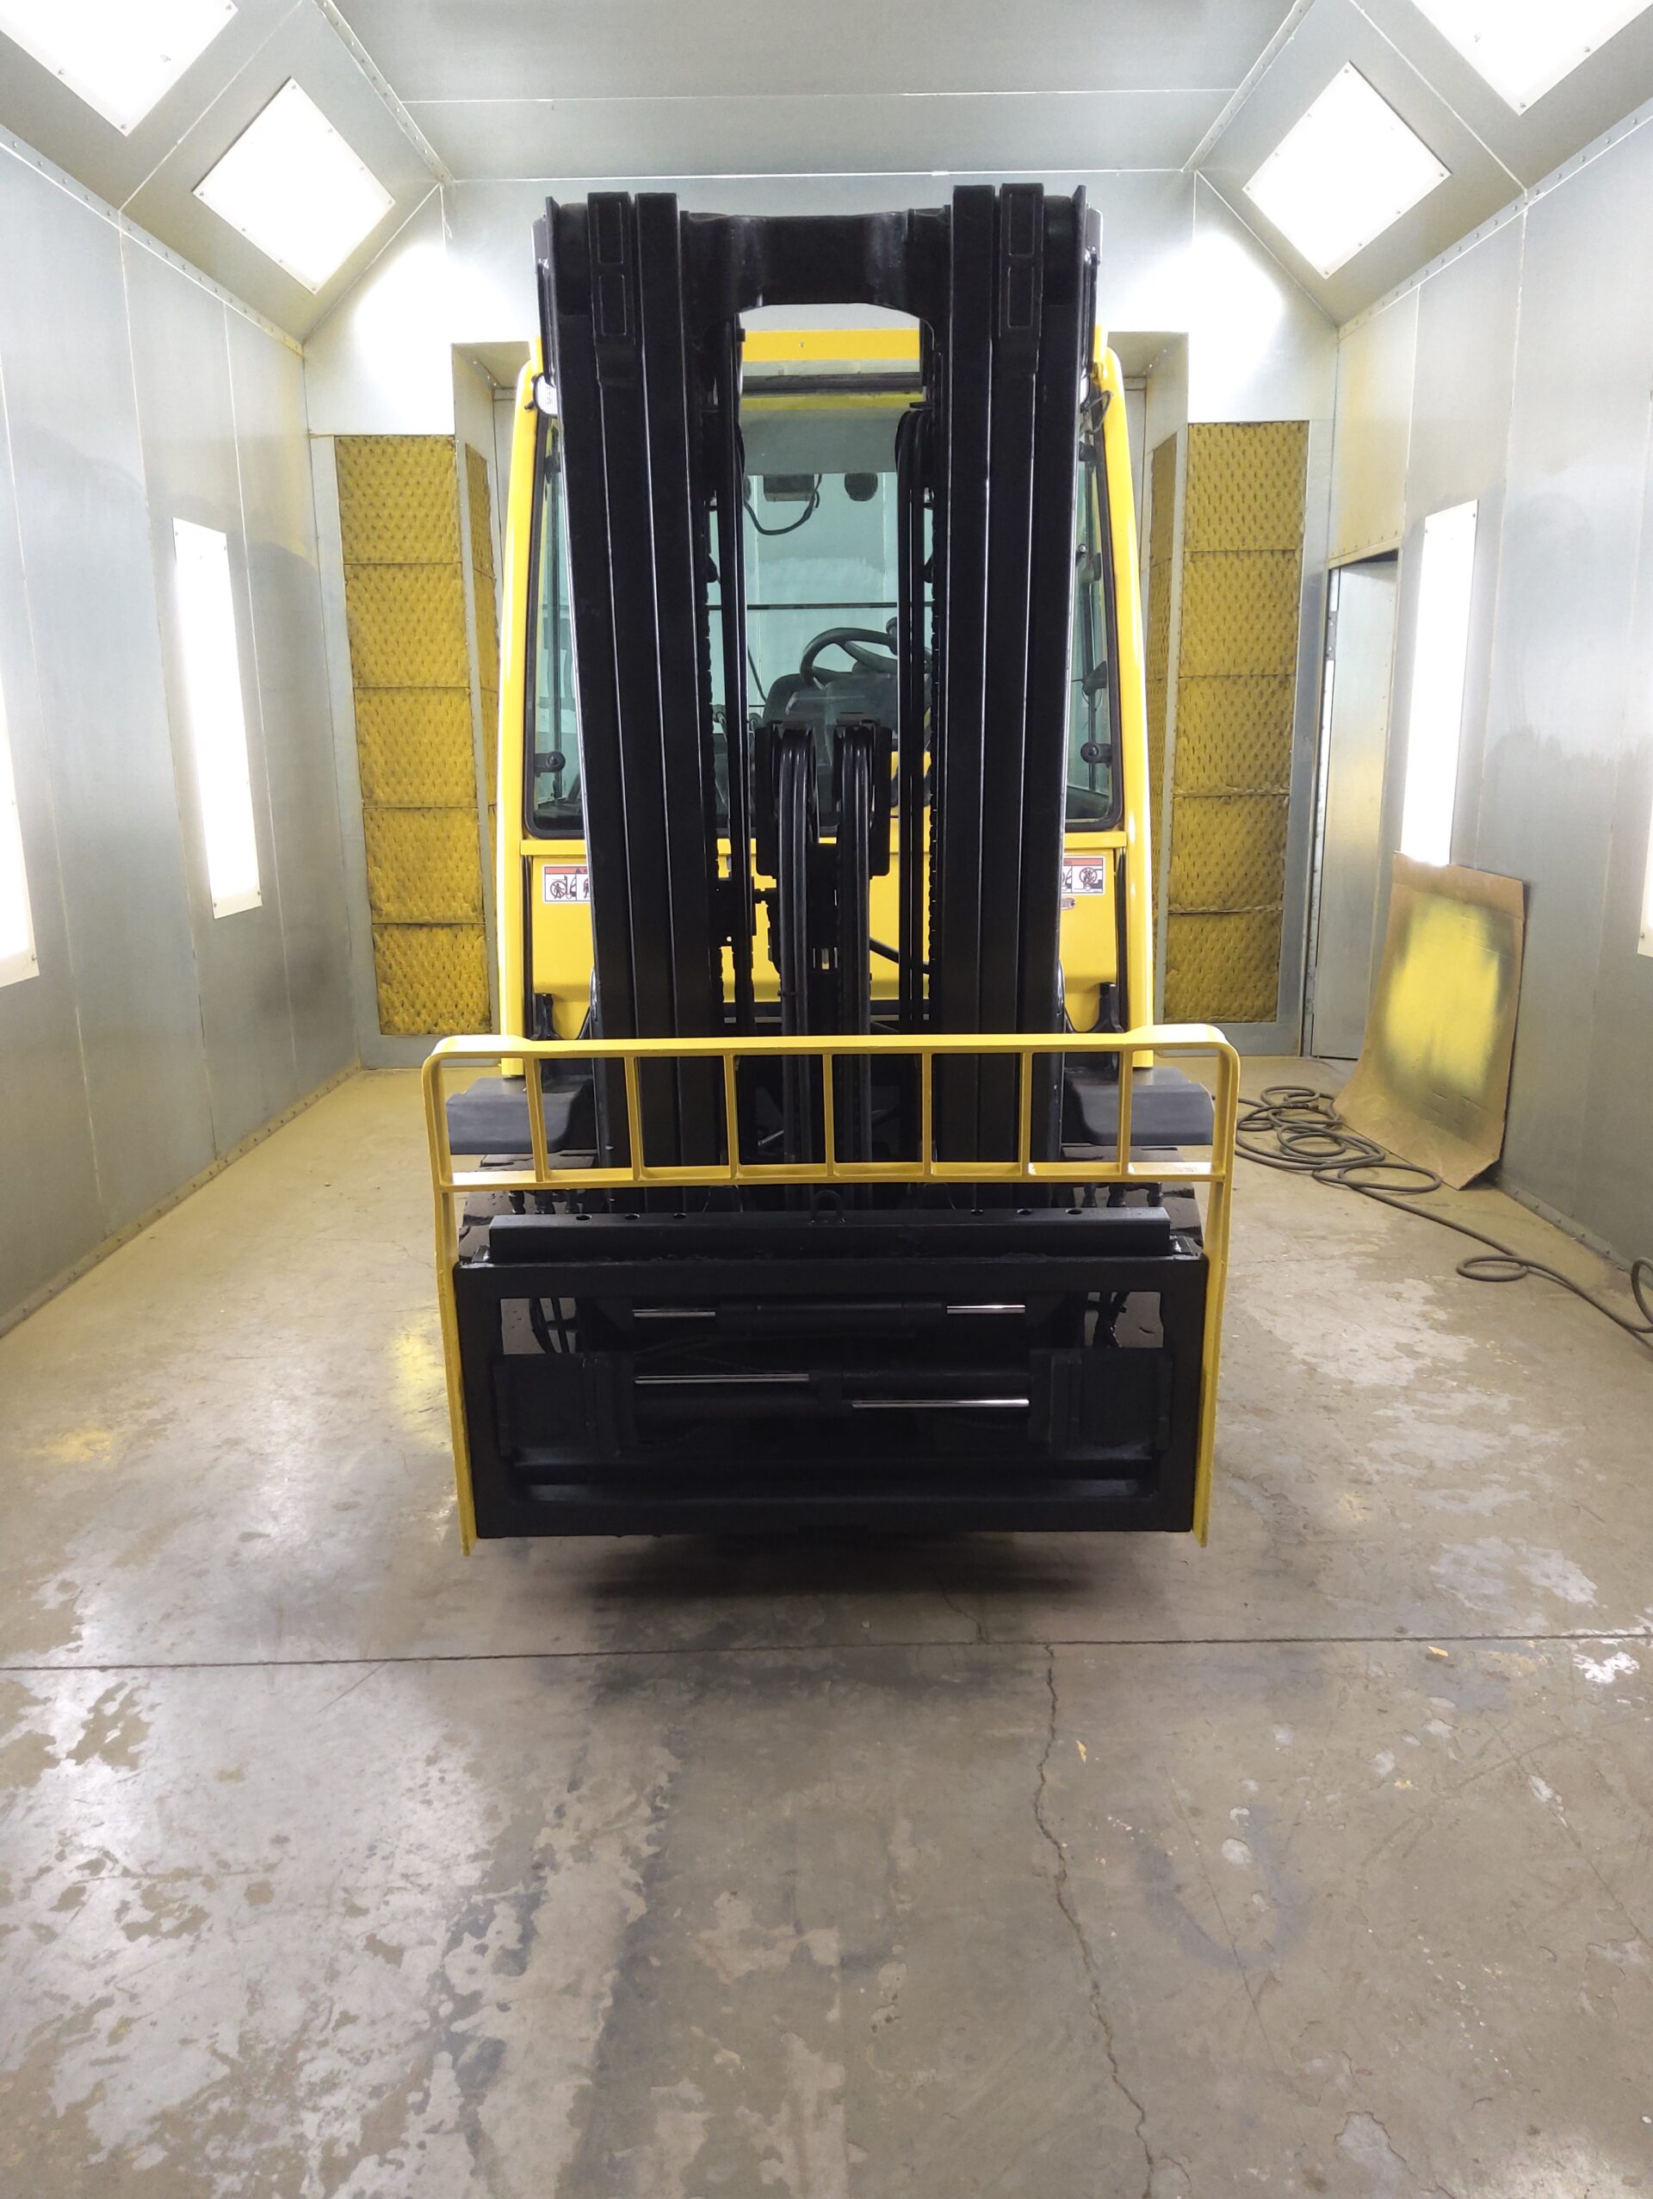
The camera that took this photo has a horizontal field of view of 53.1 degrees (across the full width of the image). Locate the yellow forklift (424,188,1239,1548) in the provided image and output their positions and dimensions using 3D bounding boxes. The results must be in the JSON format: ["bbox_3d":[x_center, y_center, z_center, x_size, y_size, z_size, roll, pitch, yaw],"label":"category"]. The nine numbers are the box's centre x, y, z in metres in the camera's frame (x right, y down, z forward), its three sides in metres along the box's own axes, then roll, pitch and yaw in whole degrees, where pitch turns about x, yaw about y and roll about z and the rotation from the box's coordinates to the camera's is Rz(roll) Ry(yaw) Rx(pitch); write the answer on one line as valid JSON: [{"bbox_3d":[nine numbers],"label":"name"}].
[{"bbox_3d":[-0.009,-0.558,4.006,1.420,2.280,3.050,-1,13,0],"label":"yellow forklift"}]

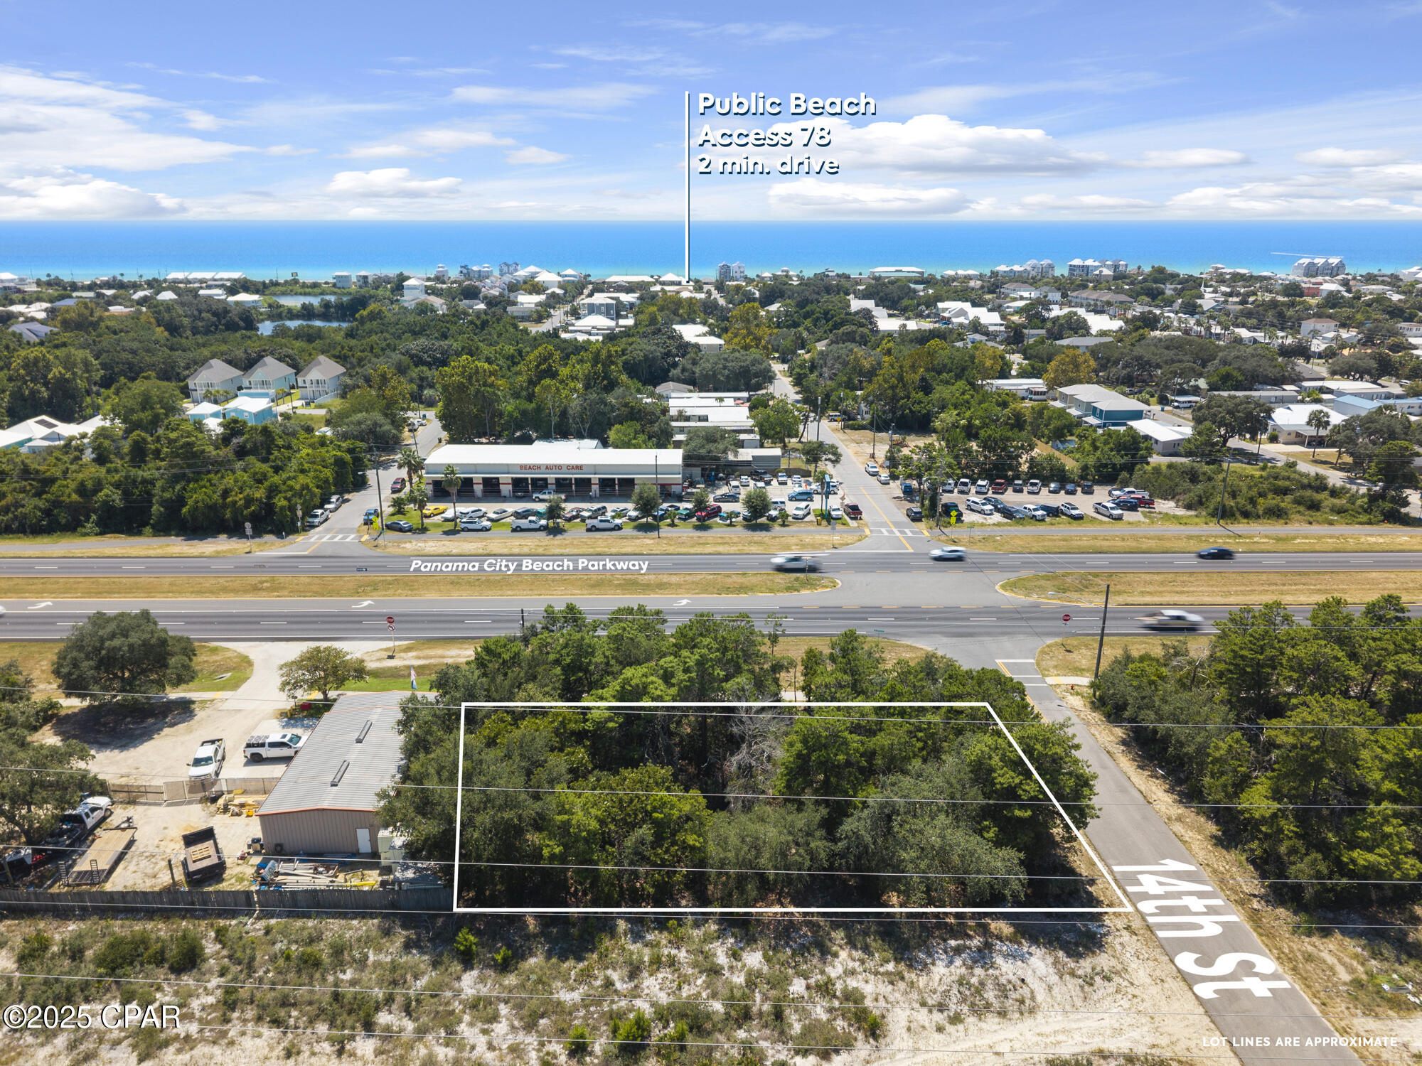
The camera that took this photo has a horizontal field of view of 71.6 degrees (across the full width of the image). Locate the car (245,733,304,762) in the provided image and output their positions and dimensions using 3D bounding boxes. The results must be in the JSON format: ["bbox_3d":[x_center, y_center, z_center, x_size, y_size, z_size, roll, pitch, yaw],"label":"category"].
[{"bbox_3d":[-37.850,19.006,87.291,5.880,1.930,2.050,-1,18,-2],"label":"car"}]

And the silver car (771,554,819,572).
[{"bbox_3d":[11.550,3.956,135.493,5.800,1.950,1.950,0,18,-1],"label":"silver car"}]

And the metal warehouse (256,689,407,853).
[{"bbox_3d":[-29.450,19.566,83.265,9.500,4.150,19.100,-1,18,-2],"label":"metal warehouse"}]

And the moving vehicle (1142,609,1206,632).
[{"bbox_3d":[53.800,10.028,114.972,5.700,1.800,2.000,0,18,0],"label":"moving vehicle"}]

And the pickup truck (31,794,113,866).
[{"bbox_3d":[-49.050,22.602,75.947,2.050,2.020,6.250,0,18,1],"label":"pickup truck"}]

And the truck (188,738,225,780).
[{"bbox_3d":[-43.500,19.683,85.198,2.030,1.920,5.750,-5,18,-15],"label":"truck"}]

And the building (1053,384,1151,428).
[{"bbox_3d":[91.000,-29.284,230.269,12.000,7.300,27.600,-1,18,-2],"label":"building"}]

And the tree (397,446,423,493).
[{"bbox_3d":[-51.000,-10.134,167.835,4.000,9.000,4.000,-5,19,-17],"label":"tree"}]

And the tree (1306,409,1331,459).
[{"bbox_3d":[121.000,-19.725,196.894,4.200,9.500,4.200,11,21,30],"label":"tree"}]

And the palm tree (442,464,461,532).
[{"bbox_3d":[-39.150,-5.399,149.929,3.000,10.400,3.000,0,18,0],"label":"palm tree"}]

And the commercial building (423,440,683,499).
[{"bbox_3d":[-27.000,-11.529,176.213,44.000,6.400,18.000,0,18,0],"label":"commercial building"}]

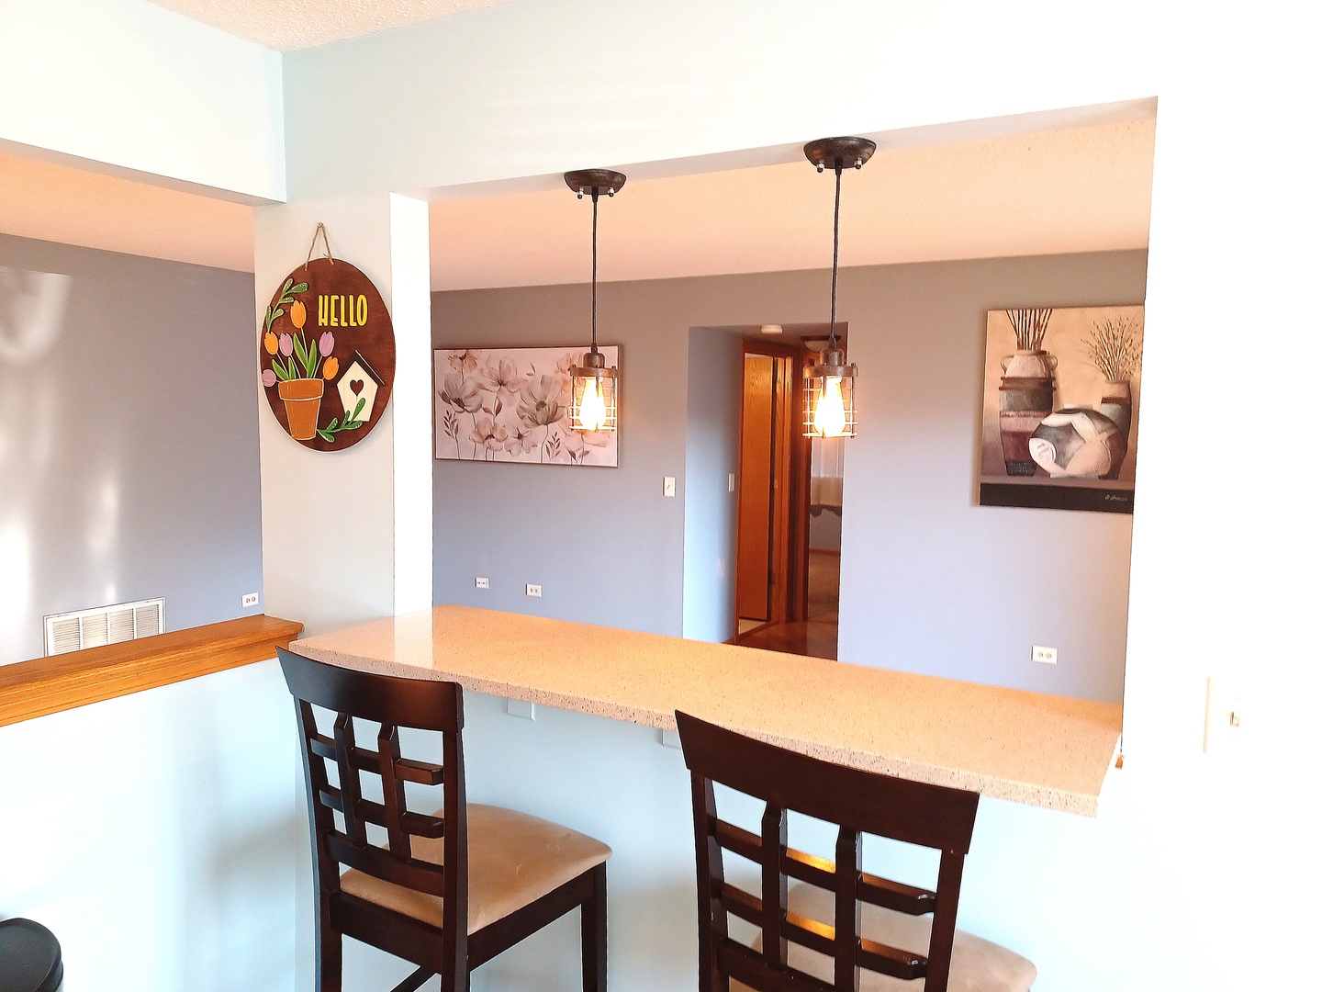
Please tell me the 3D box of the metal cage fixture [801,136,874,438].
[{"bbox_3d":[0.314,-0.365,1.725,0.129,0.517,0.129,4,6,30],"label":"metal cage fixture"}]

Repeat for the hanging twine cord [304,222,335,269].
[{"bbox_3d":[-0.802,-0.589,2.259,0.102,0.108,0.020,4,6,30],"label":"hanging twine cord"}]

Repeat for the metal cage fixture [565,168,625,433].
[{"bbox_3d":[-0.138,-0.396,1.983,0.128,0.521,0.128,1,5,0],"label":"metal cage fixture"}]

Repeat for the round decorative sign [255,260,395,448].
[{"bbox_3d":[-0.802,-0.334,2.282,0.469,0.458,0.014,4,6,30],"label":"round decorative sign"}]

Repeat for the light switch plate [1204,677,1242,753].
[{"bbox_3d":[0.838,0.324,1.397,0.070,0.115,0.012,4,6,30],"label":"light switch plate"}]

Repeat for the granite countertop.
[{"bbox_3d":[0.012,0.344,1.808,1.535,0.028,0.469,4,6,30],"label":"granite countertop"}]

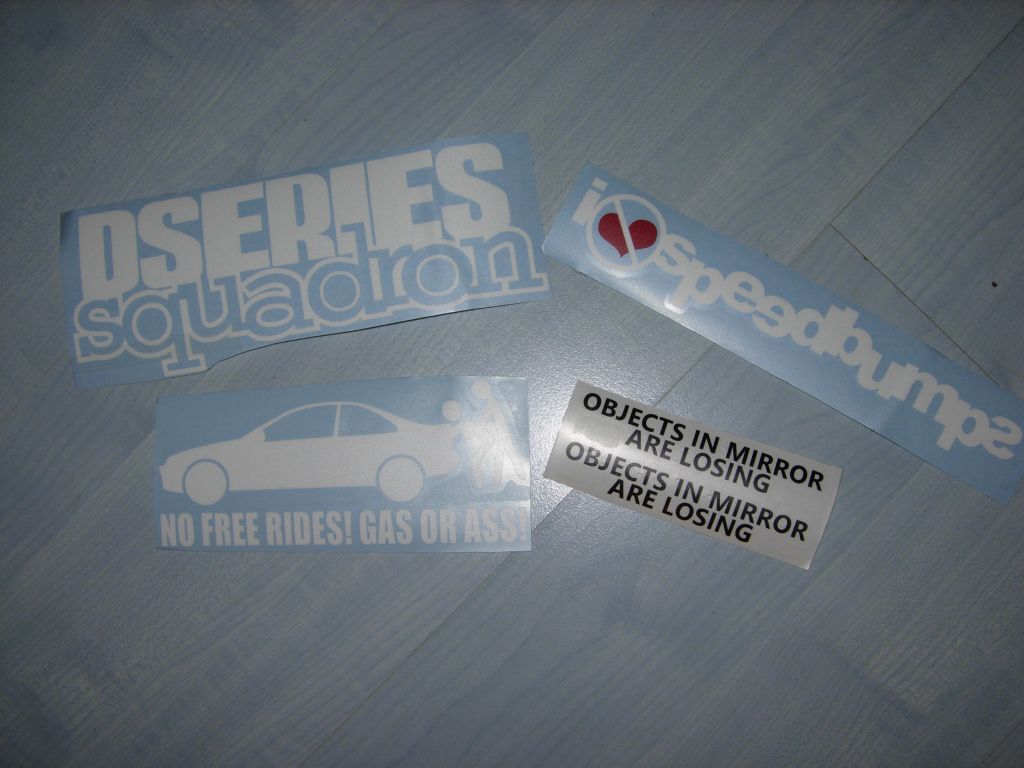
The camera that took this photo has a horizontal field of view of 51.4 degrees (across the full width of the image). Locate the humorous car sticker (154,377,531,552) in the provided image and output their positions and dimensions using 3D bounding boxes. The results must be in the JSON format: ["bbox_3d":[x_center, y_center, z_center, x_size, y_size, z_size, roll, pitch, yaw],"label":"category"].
[{"bbox_3d":[-0.069,0.034,0.428,0.152,0.002,0.069,-2,86,4],"label":"humorous car sticker"}]

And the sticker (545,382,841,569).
[{"bbox_3d":[0.071,0.035,0.419,0.110,0.002,0.041,19,87,5],"label":"sticker"}]

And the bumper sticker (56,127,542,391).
[{"bbox_3d":[-0.086,-0.052,0.436,0.202,0.002,0.074,-10,85,3],"label":"bumper sticker"}]

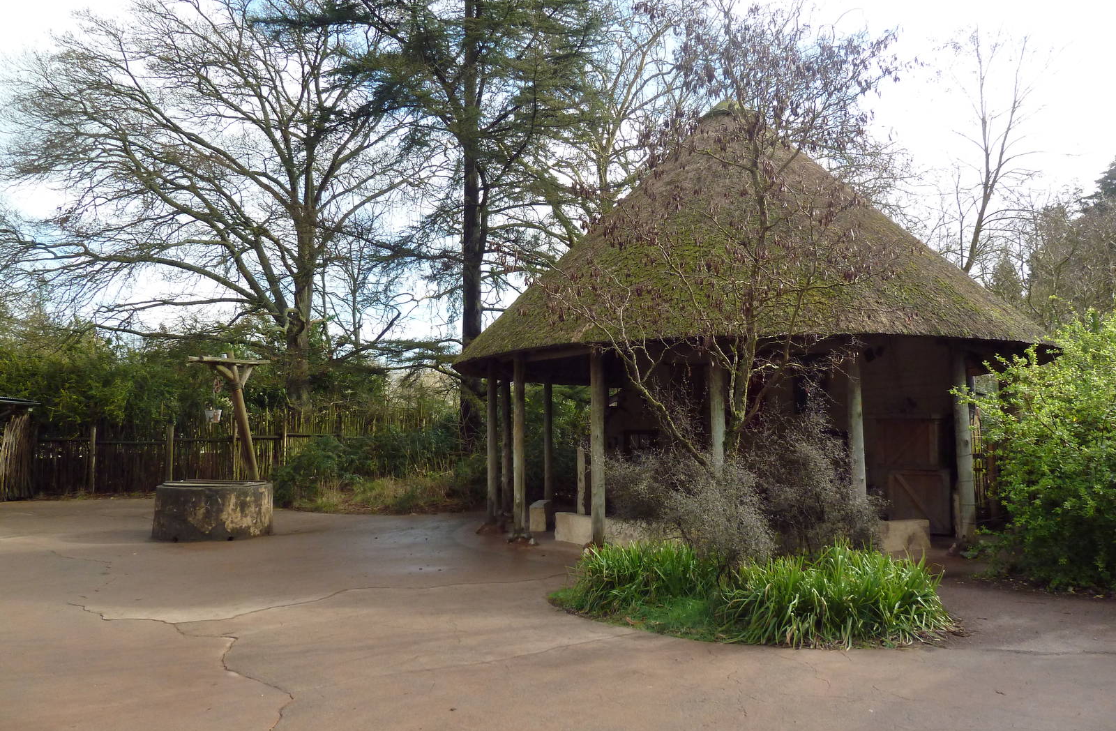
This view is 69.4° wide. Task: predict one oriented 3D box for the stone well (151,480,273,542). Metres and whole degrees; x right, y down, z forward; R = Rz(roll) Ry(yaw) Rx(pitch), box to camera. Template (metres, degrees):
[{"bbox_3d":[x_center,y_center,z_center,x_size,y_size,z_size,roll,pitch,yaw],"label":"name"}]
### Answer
[{"bbox_3d":[-5.427,2.287,12.882,1.900,0.789,1.900,0,-4,0],"label":"stone well"}]

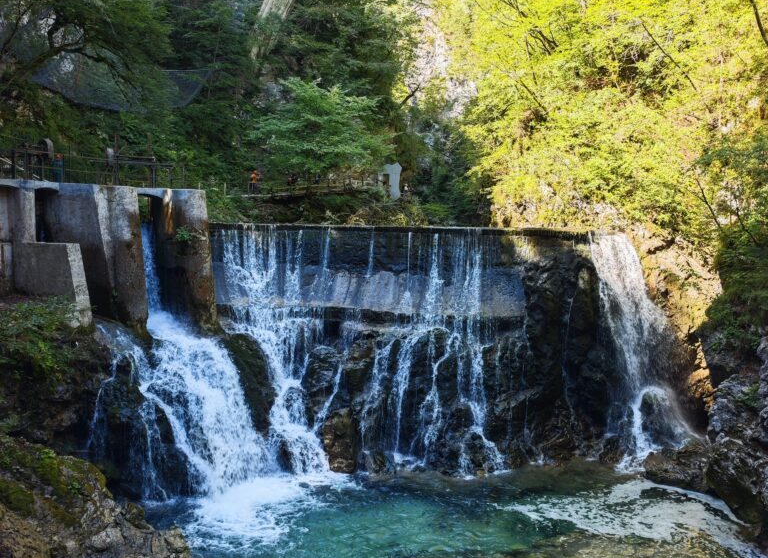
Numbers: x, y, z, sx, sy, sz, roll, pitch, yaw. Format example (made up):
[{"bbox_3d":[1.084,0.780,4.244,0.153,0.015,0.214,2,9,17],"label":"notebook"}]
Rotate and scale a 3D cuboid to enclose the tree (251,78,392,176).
[{"bbox_3d":[-4.480,-10.620,48.000,9.700,7.100,8.000,0,-1,0],"label":"tree"}]

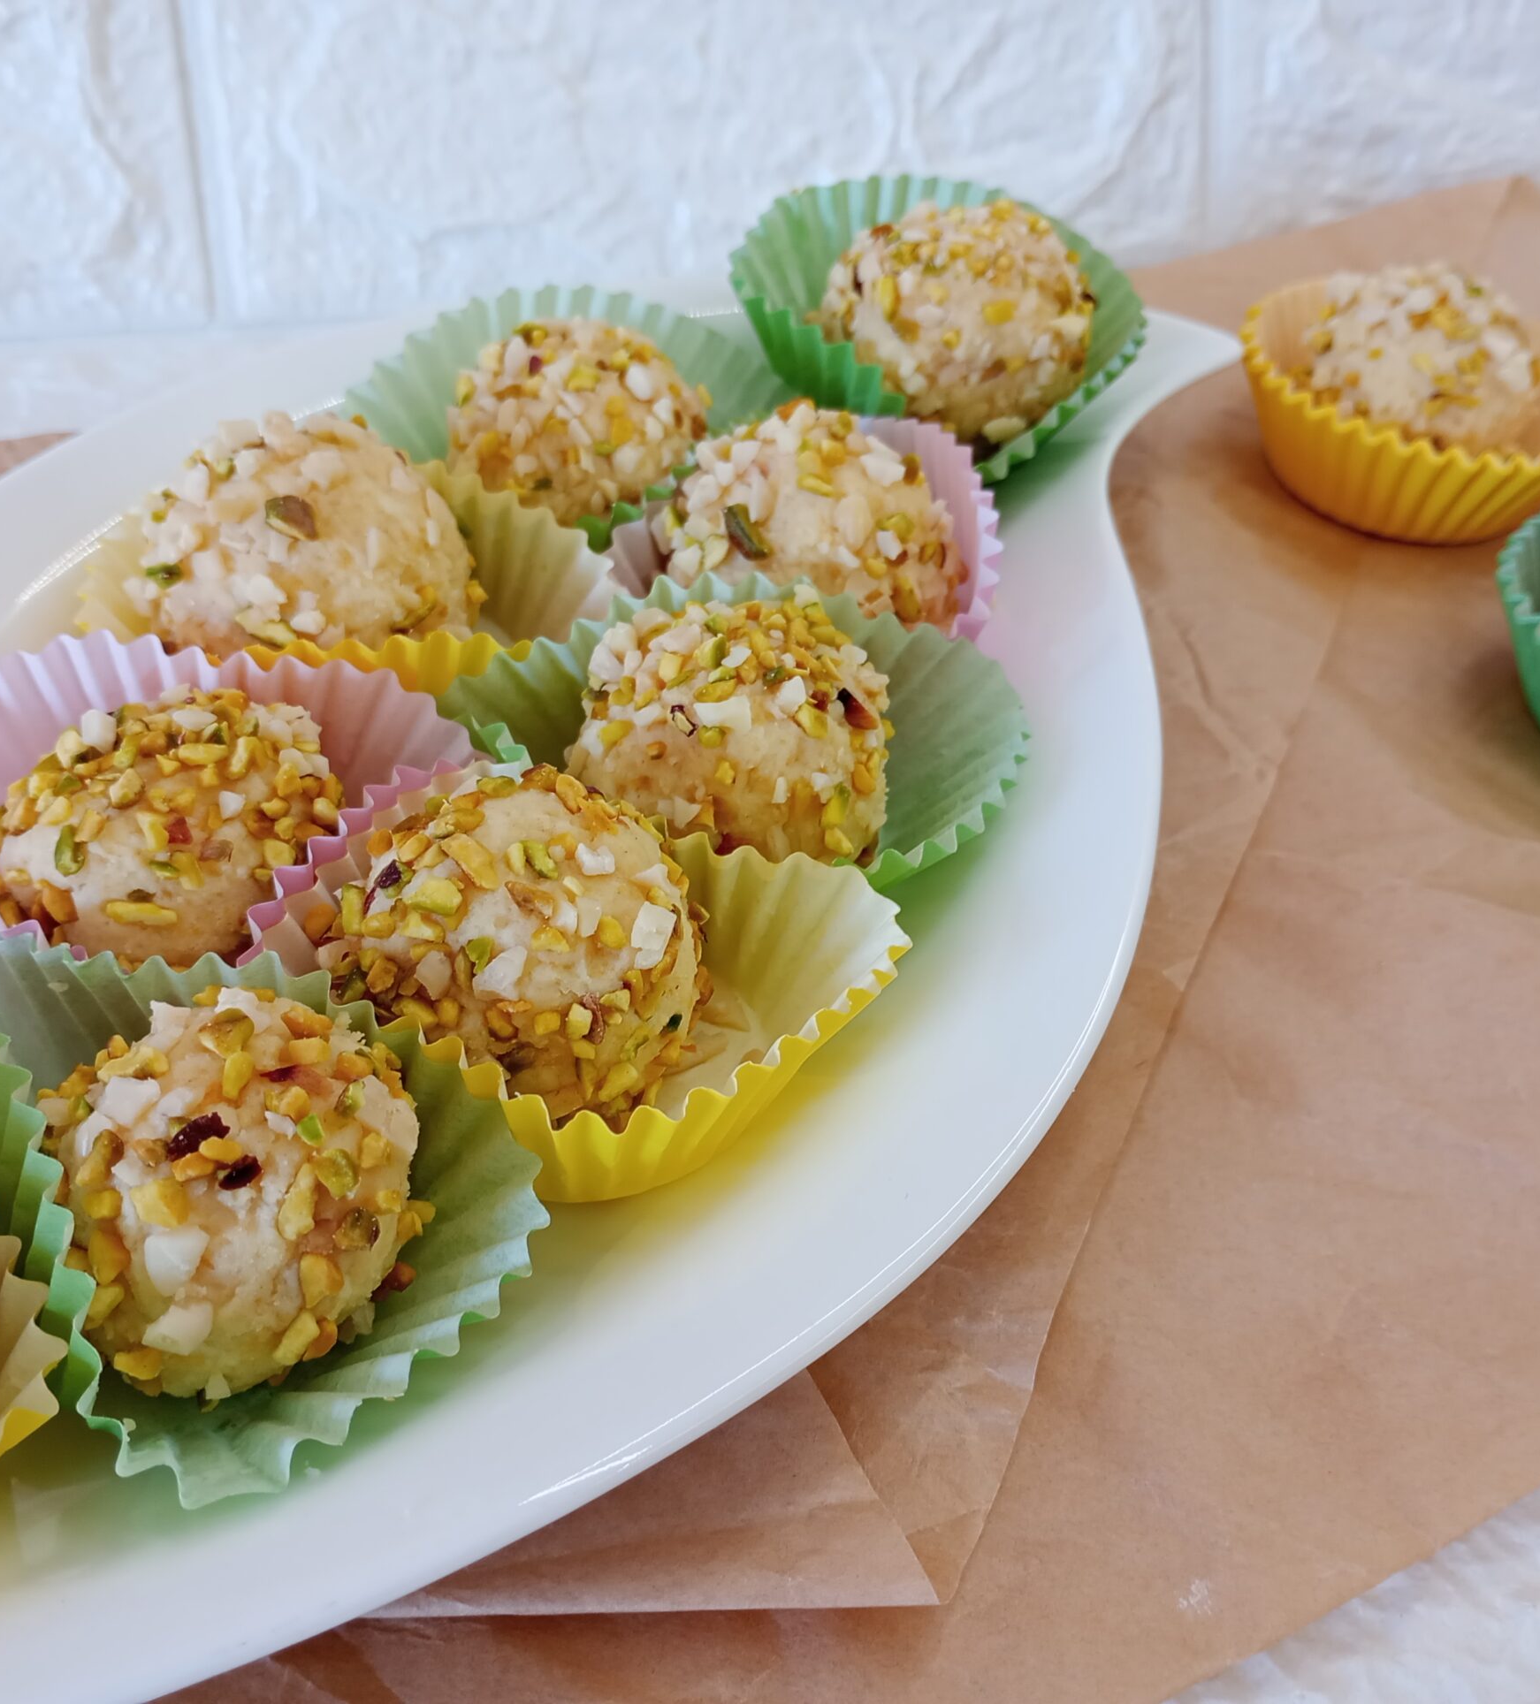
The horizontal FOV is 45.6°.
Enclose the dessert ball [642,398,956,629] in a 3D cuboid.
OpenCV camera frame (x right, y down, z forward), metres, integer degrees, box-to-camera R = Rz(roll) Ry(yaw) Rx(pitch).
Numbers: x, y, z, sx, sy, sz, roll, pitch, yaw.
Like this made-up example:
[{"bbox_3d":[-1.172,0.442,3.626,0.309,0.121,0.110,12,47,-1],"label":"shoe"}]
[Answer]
[{"bbox_3d":[0.005,-0.041,0.241,0.041,0.036,0.041,-1,40,1],"label":"dessert ball"}]

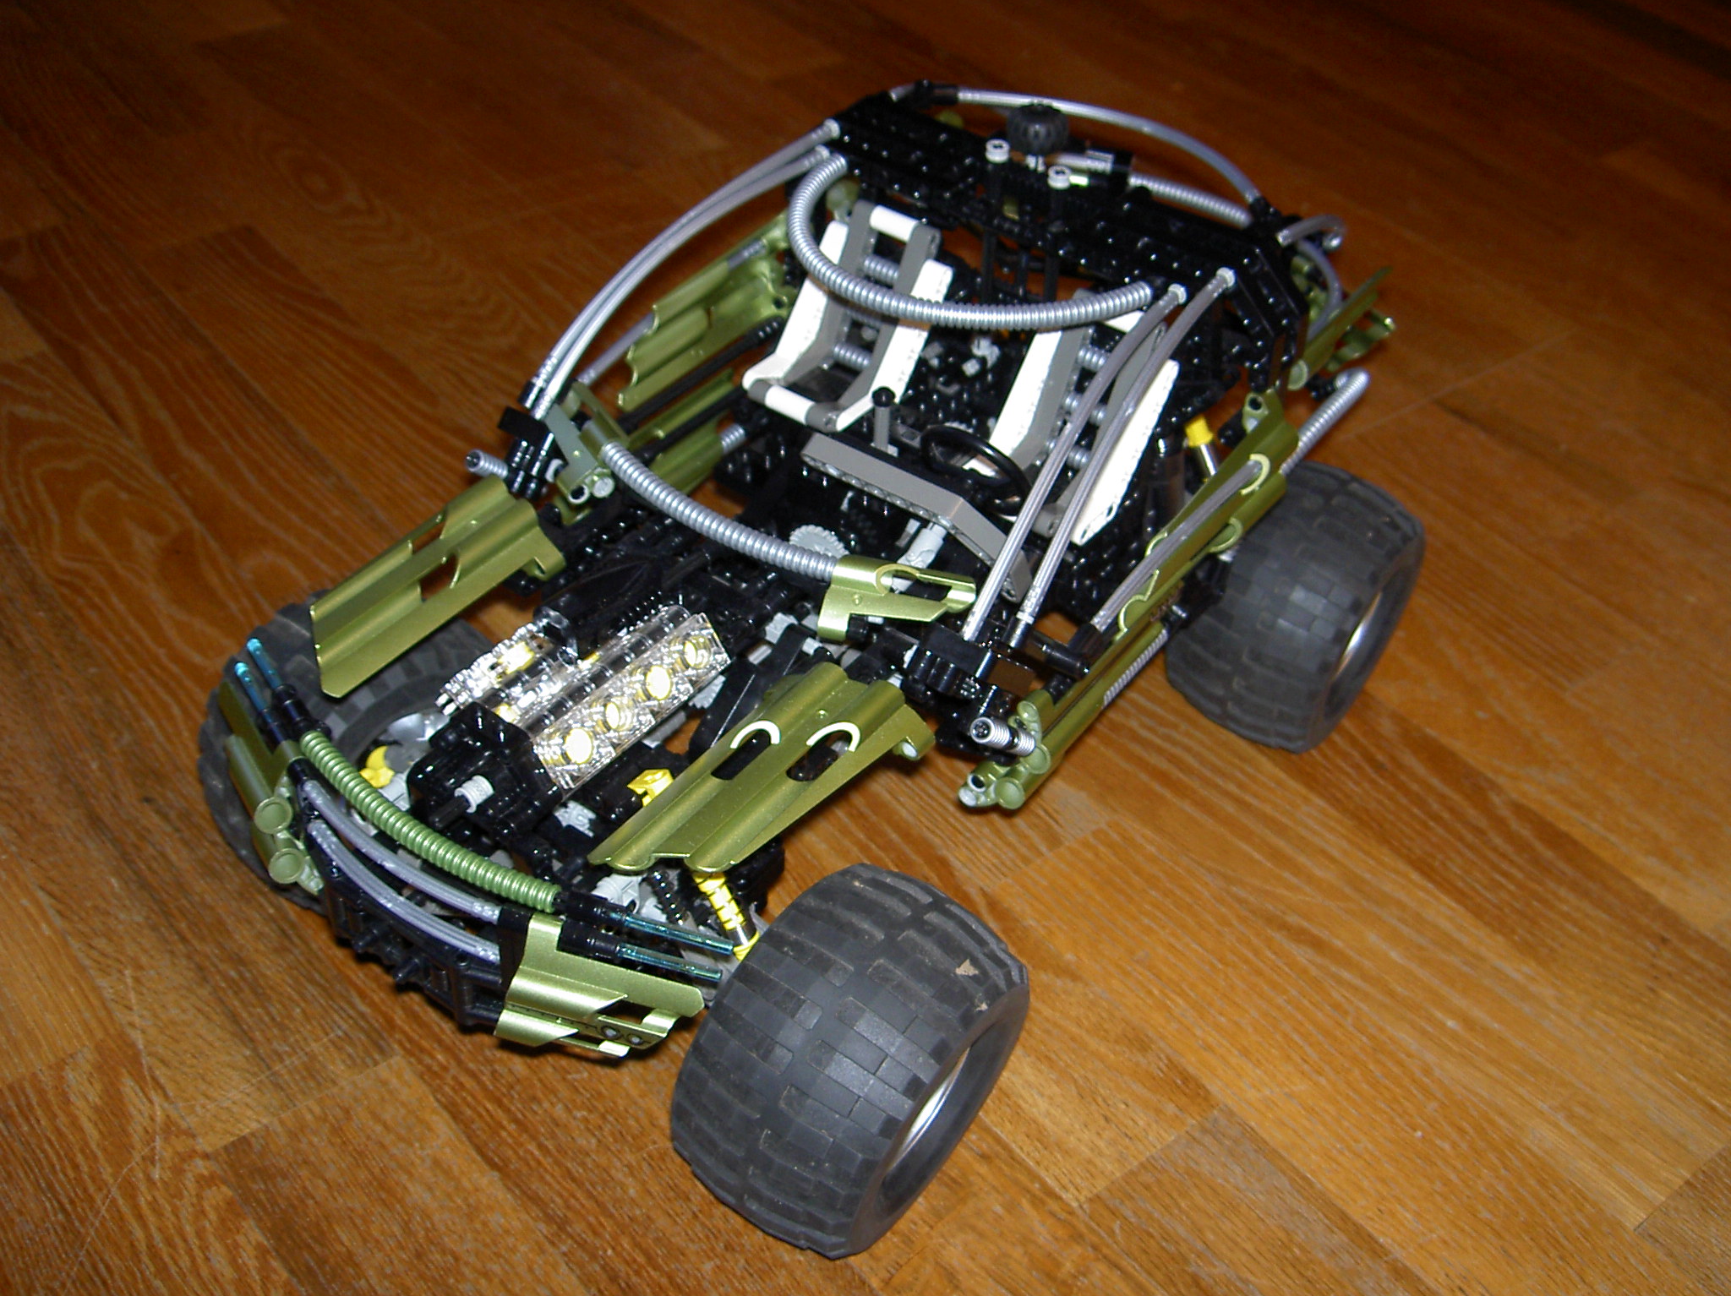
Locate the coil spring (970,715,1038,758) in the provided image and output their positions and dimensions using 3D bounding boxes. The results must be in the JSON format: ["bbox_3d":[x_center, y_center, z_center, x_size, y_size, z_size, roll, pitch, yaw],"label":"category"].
[{"bbox_3d":[0.040,0.024,0.541,0.007,0.007,0.032,34,7,30],"label":"coil spring"}]

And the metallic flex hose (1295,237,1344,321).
[{"bbox_3d":[0.151,-0.122,0.641,0.013,0.031,0.028,27,44,24],"label":"metallic flex hose"}]

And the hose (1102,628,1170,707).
[{"bbox_3d":[0.077,0.008,0.570,0.007,0.007,0.046,27,44,24],"label":"hose"}]

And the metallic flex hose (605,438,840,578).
[{"bbox_3d":[-0.040,-0.037,0.566,0.106,0.008,0.022,27,44,24],"label":"metallic flex hose"}]

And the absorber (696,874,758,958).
[{"bbox_3d":[-0.036,0.065,0.489,0.009,0.028,0.009,-14,20,48],"label":"absorber"}]

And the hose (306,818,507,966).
[{"bbox_3d":[-0.112,0.059,0.464,0.068,0.006,0.012,28,46,25],"label":"hose"}]

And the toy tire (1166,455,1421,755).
[{"bbox_3d":[0.160,-0.016,0.728,0.060,0.104,0.104,29,45,22],"label":"toy tire"}]

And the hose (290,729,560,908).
[{"bbox_3d":[-0.105,0.041,0.459,0.085,0.008,0.016,28,46,25],"label":"hose"}]

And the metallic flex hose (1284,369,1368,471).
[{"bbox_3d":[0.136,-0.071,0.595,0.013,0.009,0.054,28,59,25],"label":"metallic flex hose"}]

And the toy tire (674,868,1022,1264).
[{"bbox_3d":[-0.003,0.116,0.549,0.060,0.104,0.104,31,46,21],"label":"toy tire"}]

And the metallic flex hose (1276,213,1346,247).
[{"bbox_3d":[0.132,-0.121,0.579,0.008,0.024,0.051,28,46,25],"label":"metallic flex hose"}]

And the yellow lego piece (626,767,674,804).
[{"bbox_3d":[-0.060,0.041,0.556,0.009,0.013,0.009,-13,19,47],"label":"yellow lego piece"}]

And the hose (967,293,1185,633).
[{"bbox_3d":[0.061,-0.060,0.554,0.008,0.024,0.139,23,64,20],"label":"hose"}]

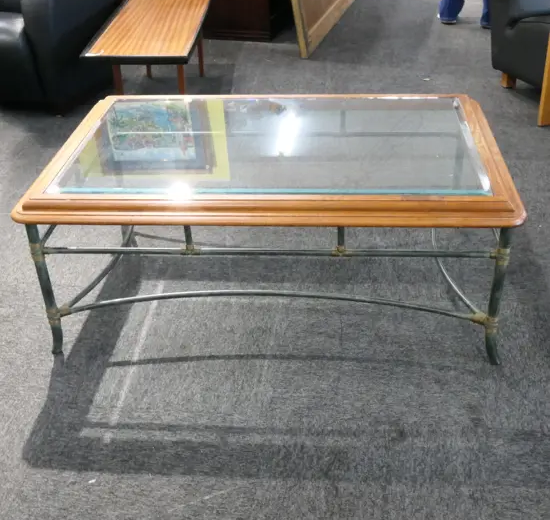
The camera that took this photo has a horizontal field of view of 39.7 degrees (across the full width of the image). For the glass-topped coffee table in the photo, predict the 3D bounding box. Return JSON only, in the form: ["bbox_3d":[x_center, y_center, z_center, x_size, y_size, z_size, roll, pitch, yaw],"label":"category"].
[{"bbox_3d":[0.008,-0.136,2.249,1.240,0.472,0.825,1,32,5],"label":"glass-topped coffee table"}]

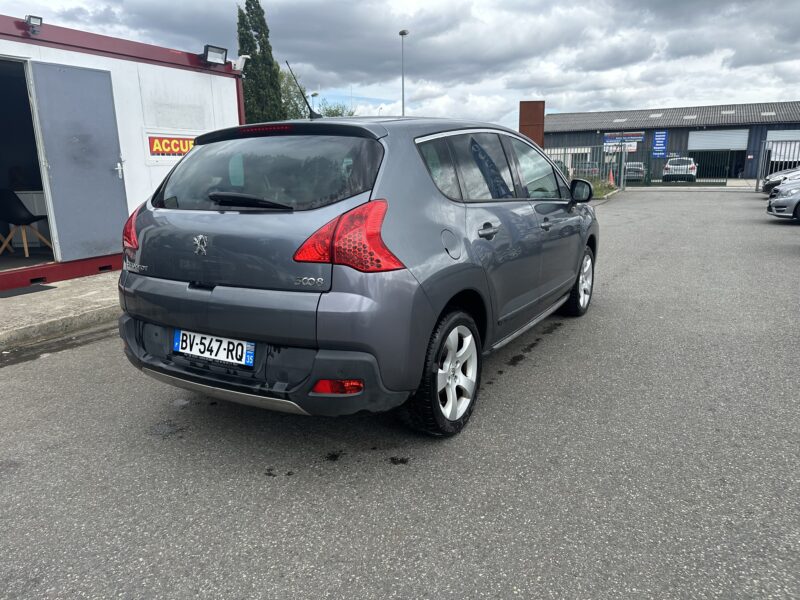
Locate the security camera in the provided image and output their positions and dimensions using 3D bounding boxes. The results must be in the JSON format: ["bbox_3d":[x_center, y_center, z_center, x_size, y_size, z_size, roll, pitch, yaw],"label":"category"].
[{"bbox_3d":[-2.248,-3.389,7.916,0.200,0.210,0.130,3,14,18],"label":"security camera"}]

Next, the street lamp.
[{"bbox_3d":[0.288,-10.869,32.372,0.600,9.010,0.420,-4,13,-12],"label":"street lamp"}]

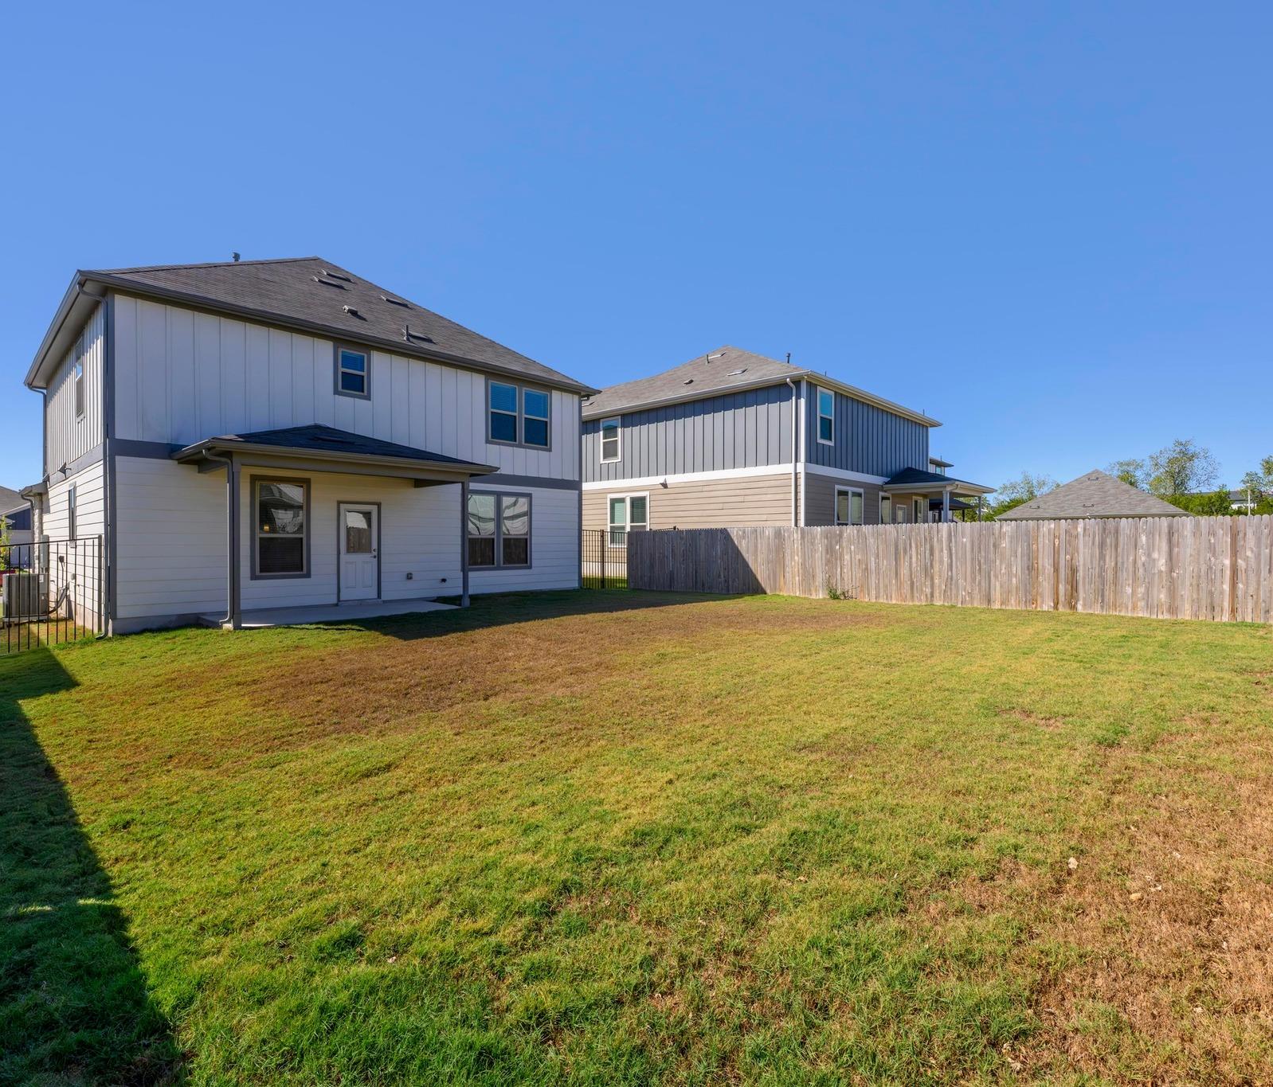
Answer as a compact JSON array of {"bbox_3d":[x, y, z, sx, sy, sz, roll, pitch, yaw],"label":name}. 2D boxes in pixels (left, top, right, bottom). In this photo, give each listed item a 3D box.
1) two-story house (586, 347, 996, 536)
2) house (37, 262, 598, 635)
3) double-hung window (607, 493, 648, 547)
[{"bbox_3d":[3.070,-3.480,27.100,19.400,9.500,11.250,0,1,43],"label":"two-story house"},{"bbox_3d":[-9.780,-3.160,18.600,17.700,9.650,11.250,0,1,43],"label":"house"},{"bbox_3d":[-0.310,-0.820,23.200,2.060,1.970,0.140,0,1,43],"label":"double-hung window"}]

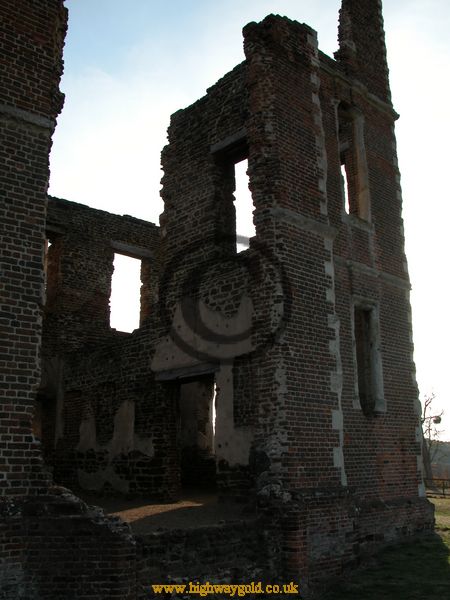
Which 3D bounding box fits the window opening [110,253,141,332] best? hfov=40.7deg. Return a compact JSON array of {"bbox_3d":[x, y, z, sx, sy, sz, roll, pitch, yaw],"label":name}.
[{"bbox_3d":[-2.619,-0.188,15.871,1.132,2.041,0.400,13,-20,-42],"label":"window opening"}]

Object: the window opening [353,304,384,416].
[{"bbox_3d":[2.514,1.112,11.315,0.806,1.989,0.380,13,-20,-42],"label":"window opening"}]

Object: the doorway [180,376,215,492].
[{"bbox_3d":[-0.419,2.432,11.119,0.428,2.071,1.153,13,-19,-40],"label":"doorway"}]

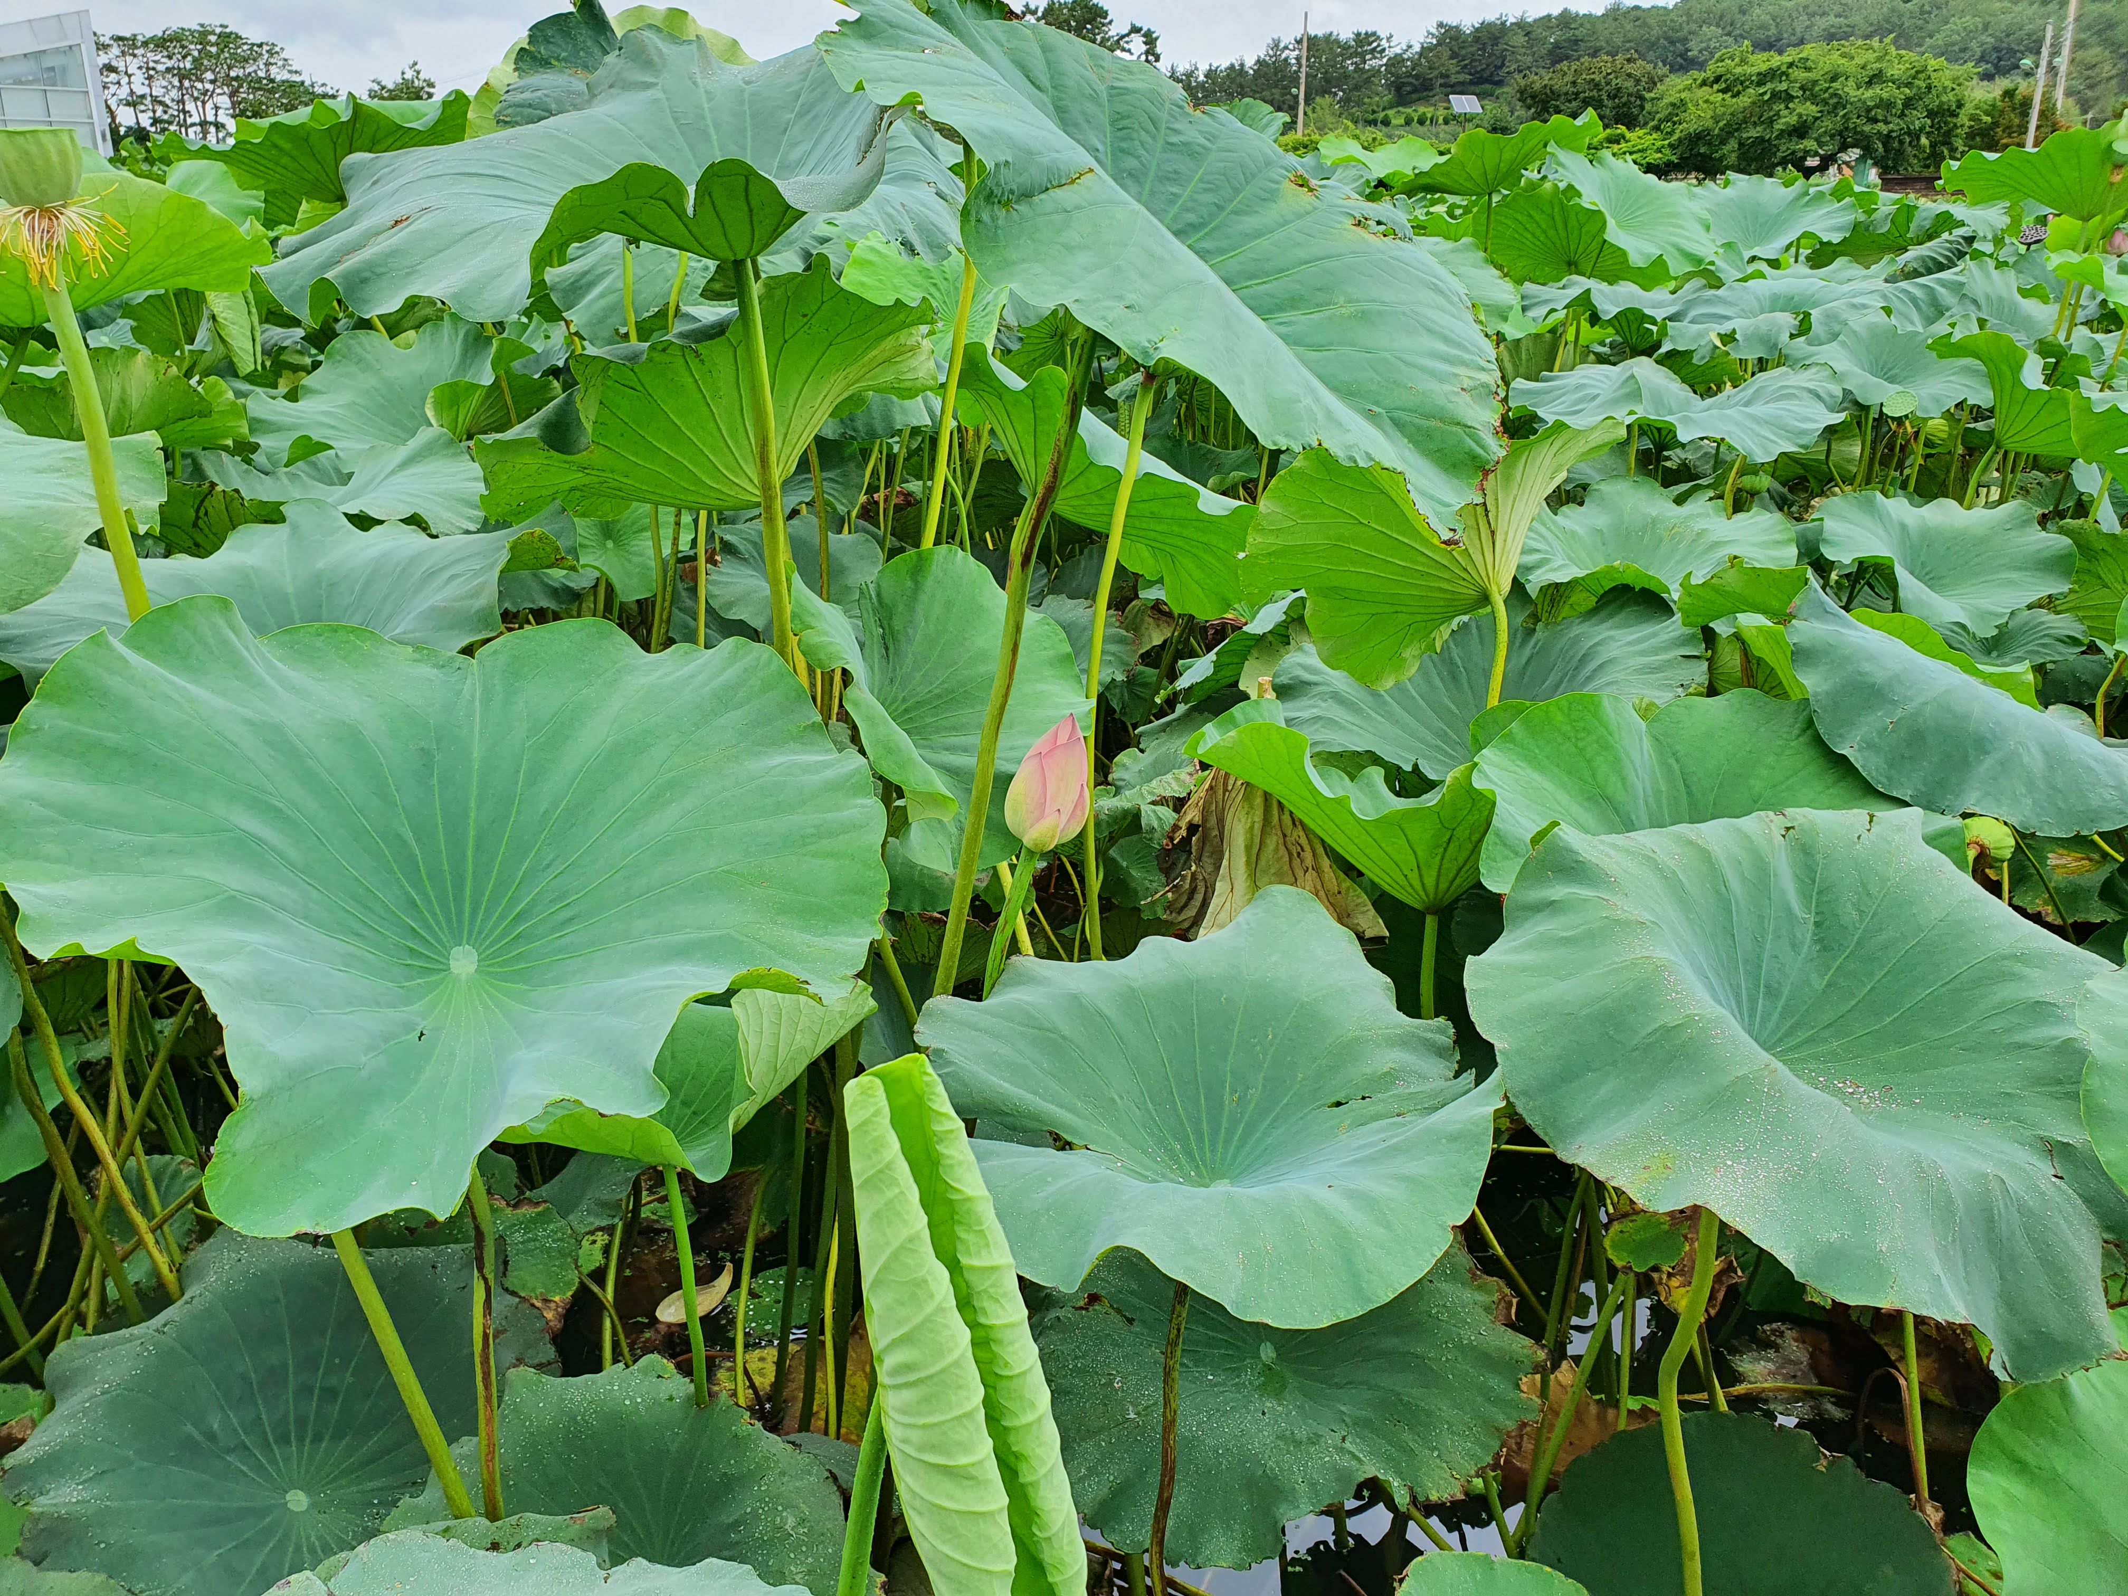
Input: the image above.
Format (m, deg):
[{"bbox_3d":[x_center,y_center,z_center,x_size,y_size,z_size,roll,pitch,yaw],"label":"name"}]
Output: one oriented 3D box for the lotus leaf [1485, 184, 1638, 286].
[{"bbox_3d":[1.443,-1.579,4.600,0.469,0.197,0.422,6,0,15],"label":"lotus leaf"}]

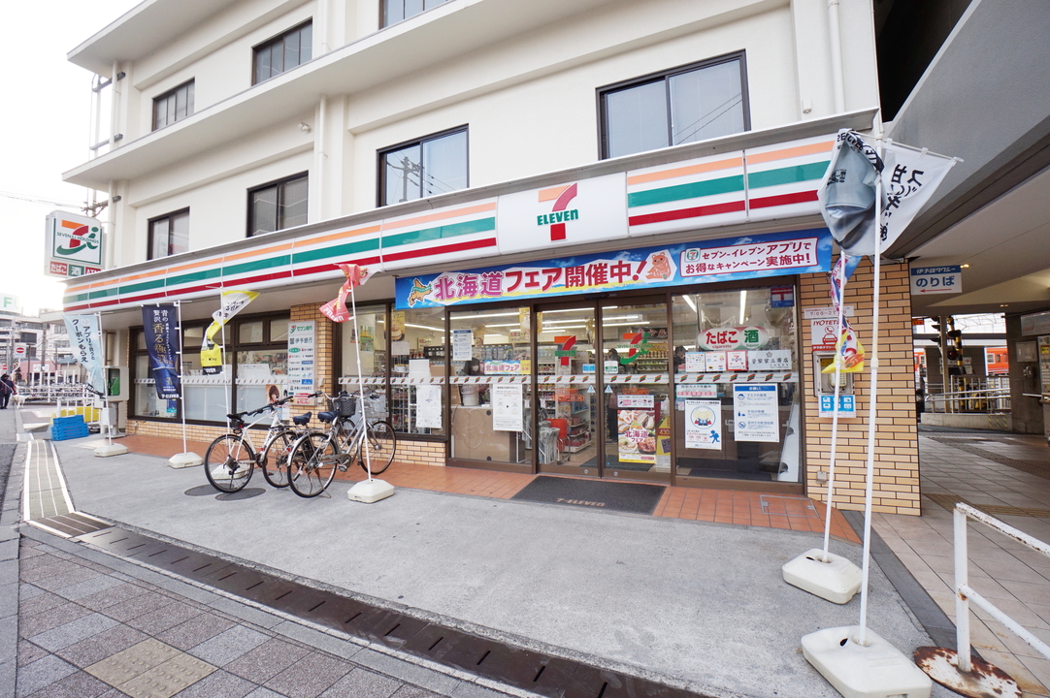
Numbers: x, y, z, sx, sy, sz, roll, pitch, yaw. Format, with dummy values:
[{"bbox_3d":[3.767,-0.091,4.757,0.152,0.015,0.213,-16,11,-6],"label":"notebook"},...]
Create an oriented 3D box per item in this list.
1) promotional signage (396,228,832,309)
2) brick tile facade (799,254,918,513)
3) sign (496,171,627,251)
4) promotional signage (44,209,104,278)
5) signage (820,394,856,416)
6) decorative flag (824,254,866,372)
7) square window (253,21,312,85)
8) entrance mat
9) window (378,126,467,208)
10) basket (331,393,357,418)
[{"bbox_3d":[0.423,-0.675,4.025,4.066,0.347,0.030,-2,-3,24],"label":"promotional signage"},{"bbox_3d":[3.174,0.318,4.218,0.890,2.410,0.250,-2,-2,24],"label":"brick tile facade"},{"bbox_3d":[0.329,-1.199,3.981,1.230,0.565,0.140,-2,-2,24],"label":"sign"},{"bbox_3d":[-10.444,-2.335,10.161,0.310,1.430,0.870,-2,-2,25],"label":"promotional signage"},{"bbox_3d":[3.023,0.557,4.231,0.295,0.214,0.010,-2,-2,25],"label":"signage"},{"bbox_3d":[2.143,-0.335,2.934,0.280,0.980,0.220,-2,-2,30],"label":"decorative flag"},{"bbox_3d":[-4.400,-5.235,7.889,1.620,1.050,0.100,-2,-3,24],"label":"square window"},{"bbox_3d":[0.711,1.629,4.930,1.570,0.012,0.910,-2,-5,25],"label":"entrance mat"},{"bbox_3d":[-1.634,-2.742,6.841,1.720,1.180,0.100,-2,-2,24],"label":"window"},{"bbox_3d":[-2.628,0.855,6.281,0.340,0.260,0.270,-2,-3,18],"label":"basket"}]

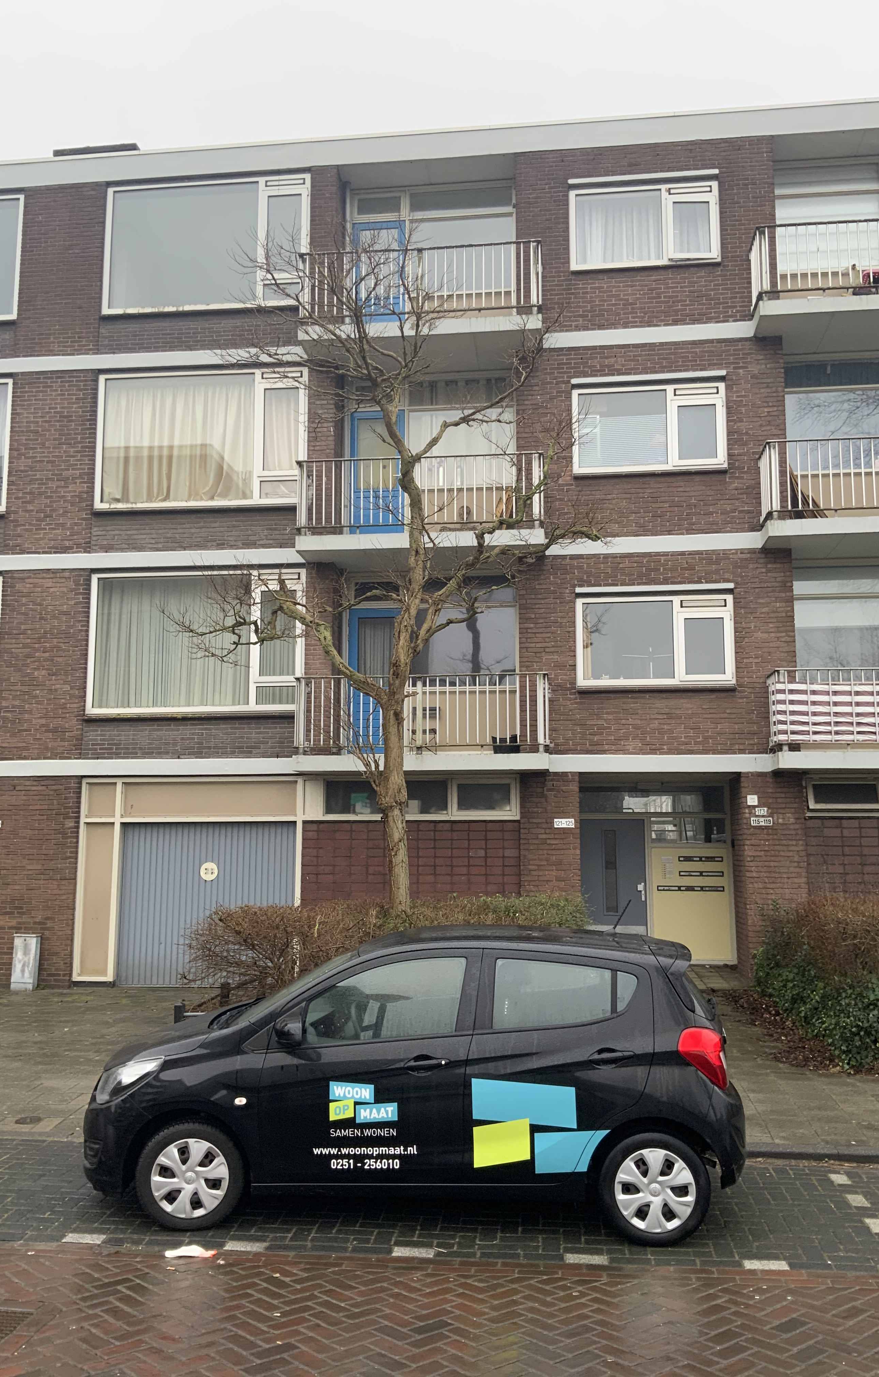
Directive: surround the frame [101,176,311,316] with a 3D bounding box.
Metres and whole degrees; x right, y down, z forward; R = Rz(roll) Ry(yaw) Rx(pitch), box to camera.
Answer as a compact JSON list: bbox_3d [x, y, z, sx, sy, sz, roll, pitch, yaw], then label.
[{"bbox_3d":[-3.223,-6.152,16.018,2.917,1.889,0.120,-1,-8,6],"label":"frame"}]

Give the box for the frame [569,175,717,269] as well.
[{"bbox_3d":[2.775,-6.237,15.611,1.987,1.224,0.120,-1,-8,7],"label":"frame"}]

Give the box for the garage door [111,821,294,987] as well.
[{"bbox_3d":[-2.964,2.762,14.788,2.318,2.080,0.100,-1,-8,6],"label":"garage door"}]

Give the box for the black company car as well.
[{"bbox_3d":[-0.116,2.183,6.746,3.675,1.490,1.660,-1,-8,5],"label":"black company car"}]

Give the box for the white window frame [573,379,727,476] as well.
[{"bbox_3d":[2.723,-3.376,14.949,1.953,1.175,0.120,-1,-8,6],"label":"white window frame"}]

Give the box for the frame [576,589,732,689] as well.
[{"bbox_3d":[2.765,-0.595,14.794,1.987,1.210,0.120,-1,-8,7],"label":"frame"}]

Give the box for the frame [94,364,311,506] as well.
[{"bbox_3d":[-3.295,-3.430,15.951,3.008,2.010,0.120,-1,-8,7],"label":"frame"}]

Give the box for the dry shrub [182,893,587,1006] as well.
[{"bbox_3d":[-0.524,2.820,11.861,4.054,1.255,1.500,-1,-8,6],"label":"dry shrub"}]

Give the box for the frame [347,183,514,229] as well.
[{"bbox_3d":[-0.100,-6.908,16.428,2.359,0.525,0.120,-1,-8,6],"label":"frame"}]

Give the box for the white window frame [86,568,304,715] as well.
[{"bbox_3d":[-3.222,-0.606,15.246,2.917,1.889,0.120,-1,-8,6],"label":"white window frame"}]

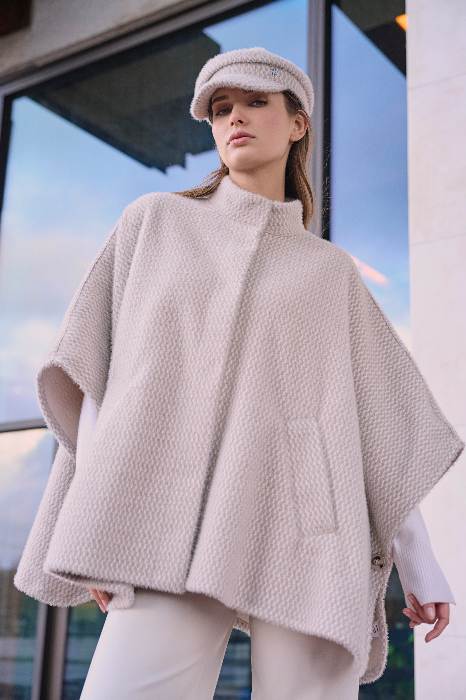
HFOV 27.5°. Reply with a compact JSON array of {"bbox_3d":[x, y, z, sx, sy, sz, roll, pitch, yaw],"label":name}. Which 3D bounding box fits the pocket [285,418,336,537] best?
[{"bbox_3d":[0.116,0.187,1.400,0.046,0.170,0.020,-5,-20,-14],"label":"pocket"}]

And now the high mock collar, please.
[{"bbox_3d":[0.039,-0.221,1.575,0.160,0.080,0.150,11,-6,11],"label":"high mock collar"}]

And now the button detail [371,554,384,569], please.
[{"bbox_3d":[0.225,0.329,1.480,0.019,0.019,0.007,7,-16,-19],"label":"button detail"}]

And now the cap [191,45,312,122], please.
[{"bbox_3d":[0.033,-0.444,1.630,0.205,0.140,0.255,-4,-11,22],"label":"cap"}]

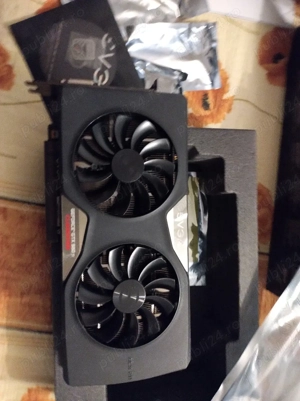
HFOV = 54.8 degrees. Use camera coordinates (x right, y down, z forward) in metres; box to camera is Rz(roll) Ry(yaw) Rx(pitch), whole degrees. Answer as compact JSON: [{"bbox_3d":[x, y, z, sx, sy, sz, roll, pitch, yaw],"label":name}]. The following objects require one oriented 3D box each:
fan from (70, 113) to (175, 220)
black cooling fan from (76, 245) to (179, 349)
[{"bbox_3d":[-0.019,-0.030,0.250,0.088,0.021,0.088,-1,91,-10],"label":"fan"},{"bbox_3d":[-0.018,0.084,0.253,0.088,0.021,0.088,-1,91,-10],"label":"black cooling fan"}]

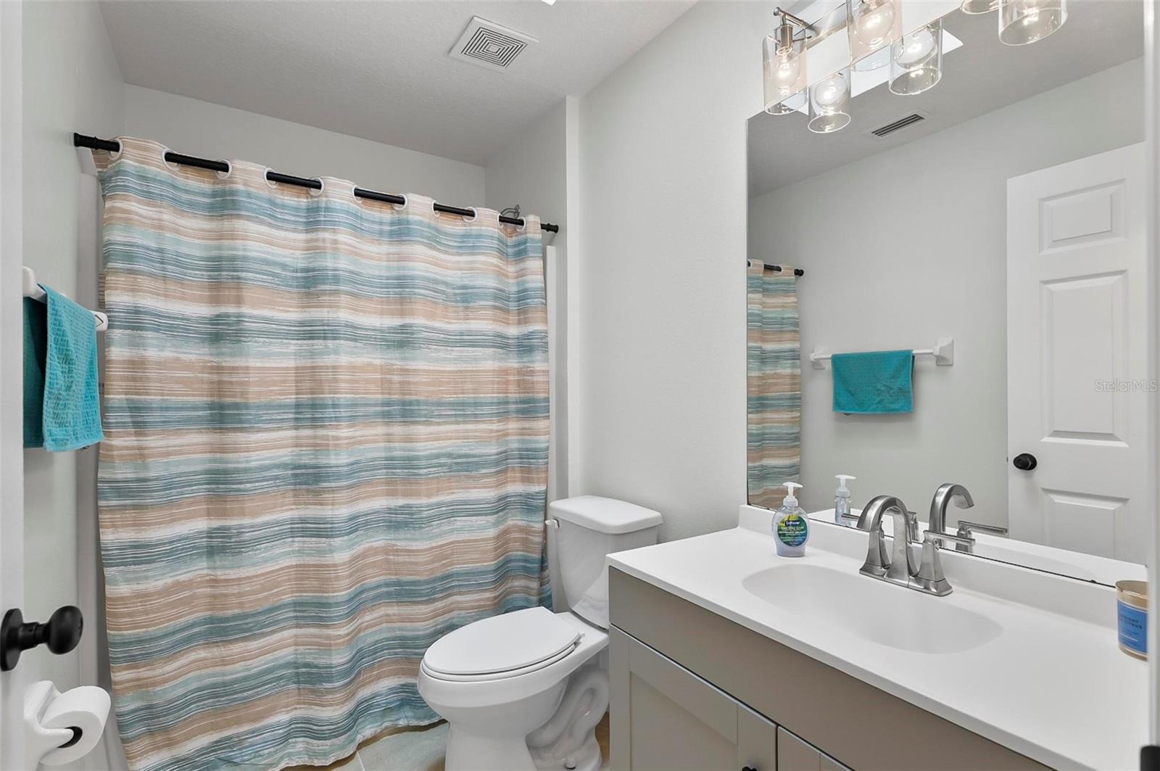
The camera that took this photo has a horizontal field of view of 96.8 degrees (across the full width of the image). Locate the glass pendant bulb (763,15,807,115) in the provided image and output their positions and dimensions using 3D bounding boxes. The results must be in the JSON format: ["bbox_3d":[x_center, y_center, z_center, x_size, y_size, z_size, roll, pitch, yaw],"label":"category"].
[{"bbox_3d":[0.504,-0.800,1.265,0.098,0.214,0.098,0,0,-33],"label":"glass pendant bulb"}]

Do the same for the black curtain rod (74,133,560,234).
[{"bbox_3d":[-0.735,-0.671,1.812,1.520,0.040,0.040,0,0,-32],"label":"black curtain rod"}]

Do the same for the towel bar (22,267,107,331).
[{"bbox_3d":[-1.048,-0.159,1.020,0.095,0.110,0.660,0,0,-33],"label":"towel bar"}]

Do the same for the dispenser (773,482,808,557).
[{"bbox_3d":[0.499,0.312,1.222,0.084,0.171,0.052,0,0,1],"label":"dispenser"}]

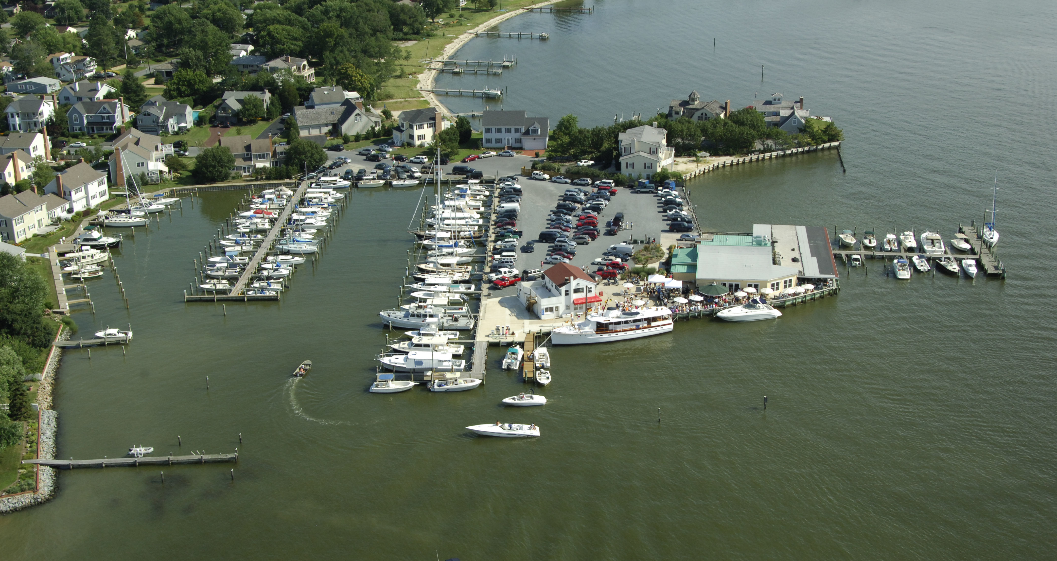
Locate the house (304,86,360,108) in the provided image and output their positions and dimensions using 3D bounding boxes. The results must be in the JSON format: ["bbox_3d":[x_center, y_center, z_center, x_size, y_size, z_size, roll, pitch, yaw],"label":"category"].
[{"bbox_3d":[-59.862,-54.386,384.176,15.500,8.800,10.500,-8,20,-20],"label":"house"}]

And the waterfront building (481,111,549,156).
[{"bbox_3d":[-3.418,-41.475,342.965,17.400,9.200,10.400,1,20,4],"label":"waterfront building"}]

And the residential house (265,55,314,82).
[{"bbox_3d":[-84.793,-75.257,447.507,19.500,7.300,12.000,5,20,17],"label":"residential house"}]

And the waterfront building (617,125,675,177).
[{"bbox_3d":[29.304,-32.143,316.102,13.400,9.500,17.000,3,20,9],"label":"waterfront building"}]

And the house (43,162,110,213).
[{"bbox_3d":[-104.541,-21.735,291.885,8.600,8.700,11.700,4,21,13],"label":"house"}]

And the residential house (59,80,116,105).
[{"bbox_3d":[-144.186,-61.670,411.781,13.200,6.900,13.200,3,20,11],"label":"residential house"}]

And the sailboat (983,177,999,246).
[{"bbox_3d":[97.999,-15.520,265.653,3.100,14.500,9.500,4,19,12],"label":"sailboat"}]

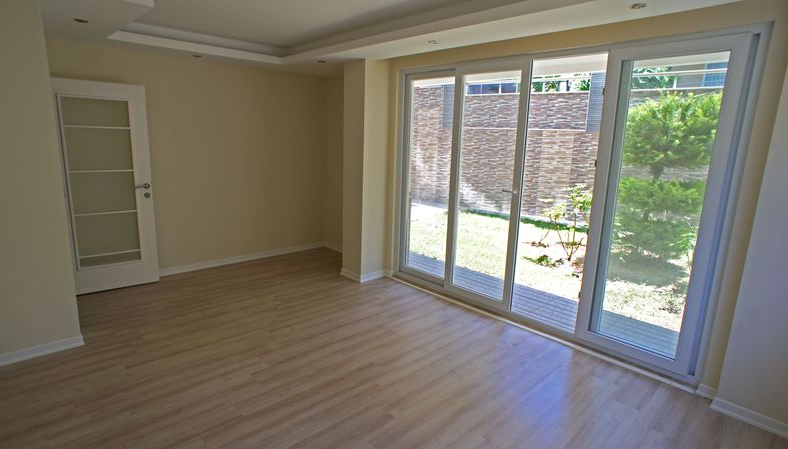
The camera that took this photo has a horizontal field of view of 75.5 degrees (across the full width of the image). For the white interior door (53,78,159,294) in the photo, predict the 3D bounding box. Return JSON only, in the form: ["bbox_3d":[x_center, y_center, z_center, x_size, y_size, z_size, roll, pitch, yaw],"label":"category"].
[{"bbox_3d":[-2.699,-0.315,4.737,0.860,1.950,0.050,-10,17,-44],"label":"white interior door"}]

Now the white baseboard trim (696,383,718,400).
[{"bbox_3d":[2.074,1.110,3.390,0.025,0.080,0.121,-10,17,-44],"label":"white baseboard trim"}]

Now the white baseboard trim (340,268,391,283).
[{"bbox_3d":[-0.320,0.531,5.605,0.365,0.090,0.435,-10,17,-44],"label":"white baseboard trim"}]

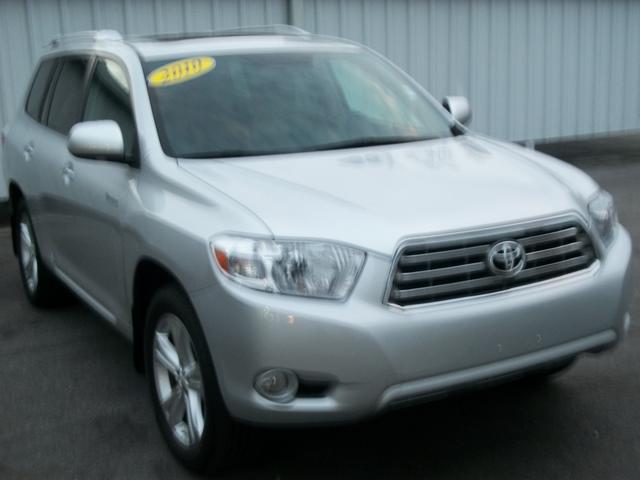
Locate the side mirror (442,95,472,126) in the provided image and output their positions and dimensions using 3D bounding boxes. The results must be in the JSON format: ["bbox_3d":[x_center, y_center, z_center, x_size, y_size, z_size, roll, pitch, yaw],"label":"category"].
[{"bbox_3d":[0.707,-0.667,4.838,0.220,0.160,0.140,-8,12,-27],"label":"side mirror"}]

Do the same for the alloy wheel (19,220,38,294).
[{"bbox_3d":[-1.825,0.109,6.033,0.160,0.505,0.505,-8,12,-27],"label":"alloy wheel"}]

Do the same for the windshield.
[{"bbox_3d":[-0.116,-0.675,4.376,1.460,0.120,0.840,-9,47,-28],"label":"windshield"}]

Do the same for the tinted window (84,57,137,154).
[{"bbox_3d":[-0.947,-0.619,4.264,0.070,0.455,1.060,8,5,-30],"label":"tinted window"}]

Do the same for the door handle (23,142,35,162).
[{"bbox_3d":[-1.733,-0.516,5.453,0.055,0.080,0.210,-9,14,-28],"label":"door handle"}]

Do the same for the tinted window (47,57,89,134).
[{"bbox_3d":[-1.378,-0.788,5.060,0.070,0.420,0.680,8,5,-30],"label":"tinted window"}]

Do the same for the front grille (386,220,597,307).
[{"bbox_3d":[0.607,0.056,3.174,0.900,0.210,0.110,-8,12,-27],"label":"front grille"}]

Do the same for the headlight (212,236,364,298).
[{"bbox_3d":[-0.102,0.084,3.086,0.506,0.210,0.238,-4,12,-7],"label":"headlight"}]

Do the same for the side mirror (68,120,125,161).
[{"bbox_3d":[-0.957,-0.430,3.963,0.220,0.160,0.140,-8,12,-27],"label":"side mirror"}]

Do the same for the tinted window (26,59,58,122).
[{"bbox_3d":[-1.728,-0.941,5.737,0.050,0.390,0.490,13,3,-30],"label":"tinted window"}]

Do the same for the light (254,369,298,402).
[{"bbox_3d":[-0.149,0.500,3.122,0.145,0.105,0.070,-5,12,-10],"label":"light"}]

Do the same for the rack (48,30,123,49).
[{"bbox_3d":[-1.424,-1.174,5.457,0.080,0.090,1.630,-9,14,-28],"label":"rack"}]

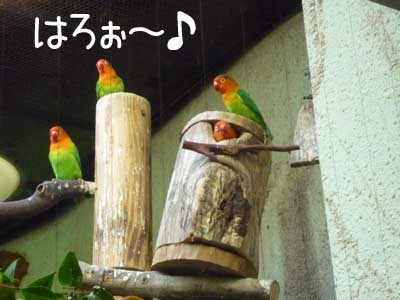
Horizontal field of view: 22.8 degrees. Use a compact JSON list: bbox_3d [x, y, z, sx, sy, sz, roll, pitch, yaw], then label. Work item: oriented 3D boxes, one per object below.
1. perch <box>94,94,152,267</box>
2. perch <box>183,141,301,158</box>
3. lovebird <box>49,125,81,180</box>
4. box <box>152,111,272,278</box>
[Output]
[{"bbox_3d":[-0.133,0.055,1.730,0.095,0.295,0.095,0,-18,0],"label":"perch"},{"bbox_3d":[0.066,-0.001,1.568,0.186,0.025,0.030,0,-18,0],"label":"perch"},{"bbox_3d":[-0.236,0.022,1.737,0.055,0.118,0.085,-11,-21,30],"label":"lovebird"},{"bbox_3d":[0.023,0.074,1.620,0.163,0.226,0.163,9,-22,3],"label":"box"}]

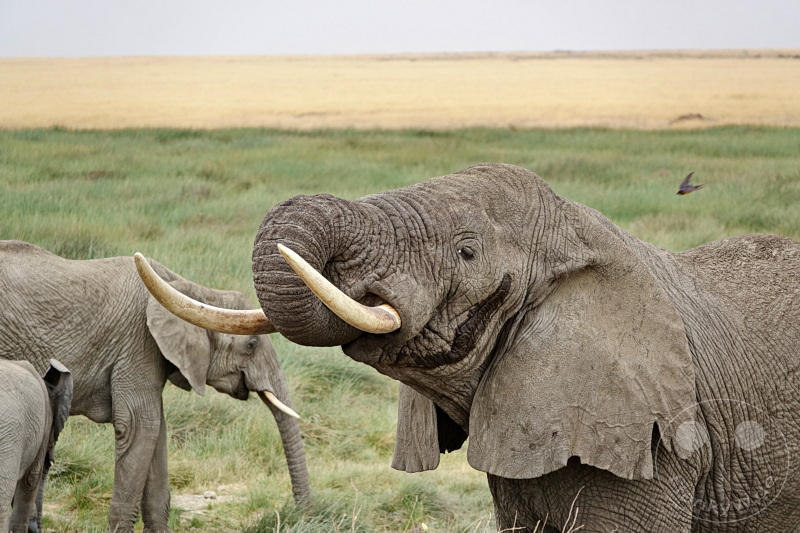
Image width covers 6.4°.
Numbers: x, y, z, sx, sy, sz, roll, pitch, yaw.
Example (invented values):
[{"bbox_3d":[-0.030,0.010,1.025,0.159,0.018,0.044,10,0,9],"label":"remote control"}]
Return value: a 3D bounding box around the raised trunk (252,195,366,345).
[{"bbox_3d":[-0.397,0.018,31.500,0.500,0.670,0.380,-1,2,-30],"label":"raised trunk"}]

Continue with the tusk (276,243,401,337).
[{"bbox_3d":[-0.279,0.097,31.220,0.140,0.200,0.860,1,-22,42],"label":"tusk"}]

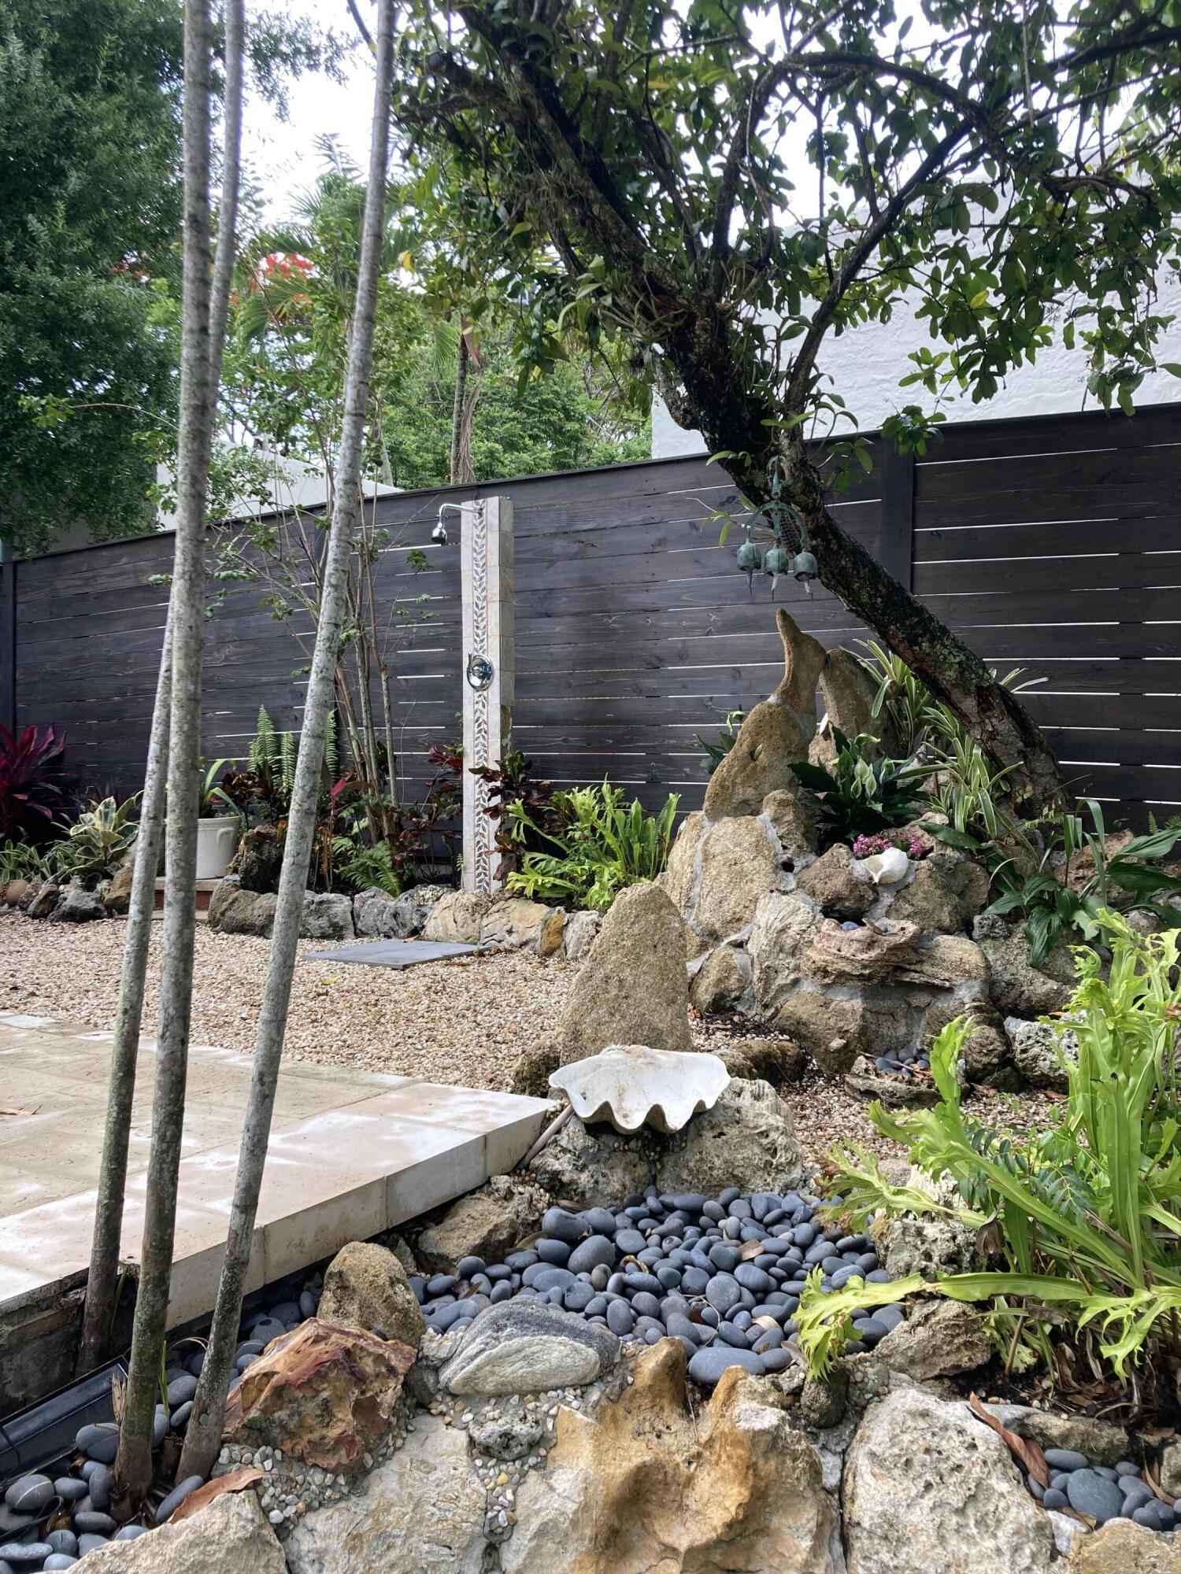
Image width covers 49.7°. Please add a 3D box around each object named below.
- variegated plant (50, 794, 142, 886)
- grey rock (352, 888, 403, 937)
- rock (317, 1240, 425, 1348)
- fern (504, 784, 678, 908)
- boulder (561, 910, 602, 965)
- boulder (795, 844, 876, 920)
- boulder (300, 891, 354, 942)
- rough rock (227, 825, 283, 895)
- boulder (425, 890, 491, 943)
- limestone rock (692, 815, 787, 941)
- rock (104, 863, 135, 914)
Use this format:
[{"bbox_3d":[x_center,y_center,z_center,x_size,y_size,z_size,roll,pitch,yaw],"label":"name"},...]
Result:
[{"bbox_3d":[-2.738,0.293,7.071,0.480,0.480,0.440,0,3,0],"label":"variegated plant"},{"bbox_3d":[-0.941,0.550,5.610,0.210,0.215,0.190,0,1,-10],"label":"grey rock"},{"bbox_3d":[-0.345,0.799,2.000,0.165,0.175,0.150,0,1,0],"label":"rock"},{"bbox_3d":[0.006,0.260,6.168,0.780,0.620,0.650,0,3,0],"label":"fern"},{"bbox_3d":[-0.032,0.573,4.920,0.150,0.205,0.180,0,1,-5],"label":"boulder"},{"bbox_3d":[0.788,0.304,4.118,0.270,0.240,0.260,0,3,0],"label":"boulder"},{"bbox_3d":[-1.237,0.599,5.930,0.270,0.235,0.240,0,1,30],"label":"boulder"},{"bbox_3d":[-1.691,0.383,6.450,0.290,0.350,0.290,0,1,0],"label":"rough rock"},{"bbox_3d":[-0.634,0.618,6.085,0.310,0.230,0.240,0,3,0],"label":"boulder"},{"bbox_3d":[0.495,0.300,4.250,0.320,0.410,0.280,0,1,0],"label":"limestone rock"},{"bbox_3d":[-2.372,0.510,6.430,0.165,0.250,0.170,0,1,-20],"label":"rock"}]

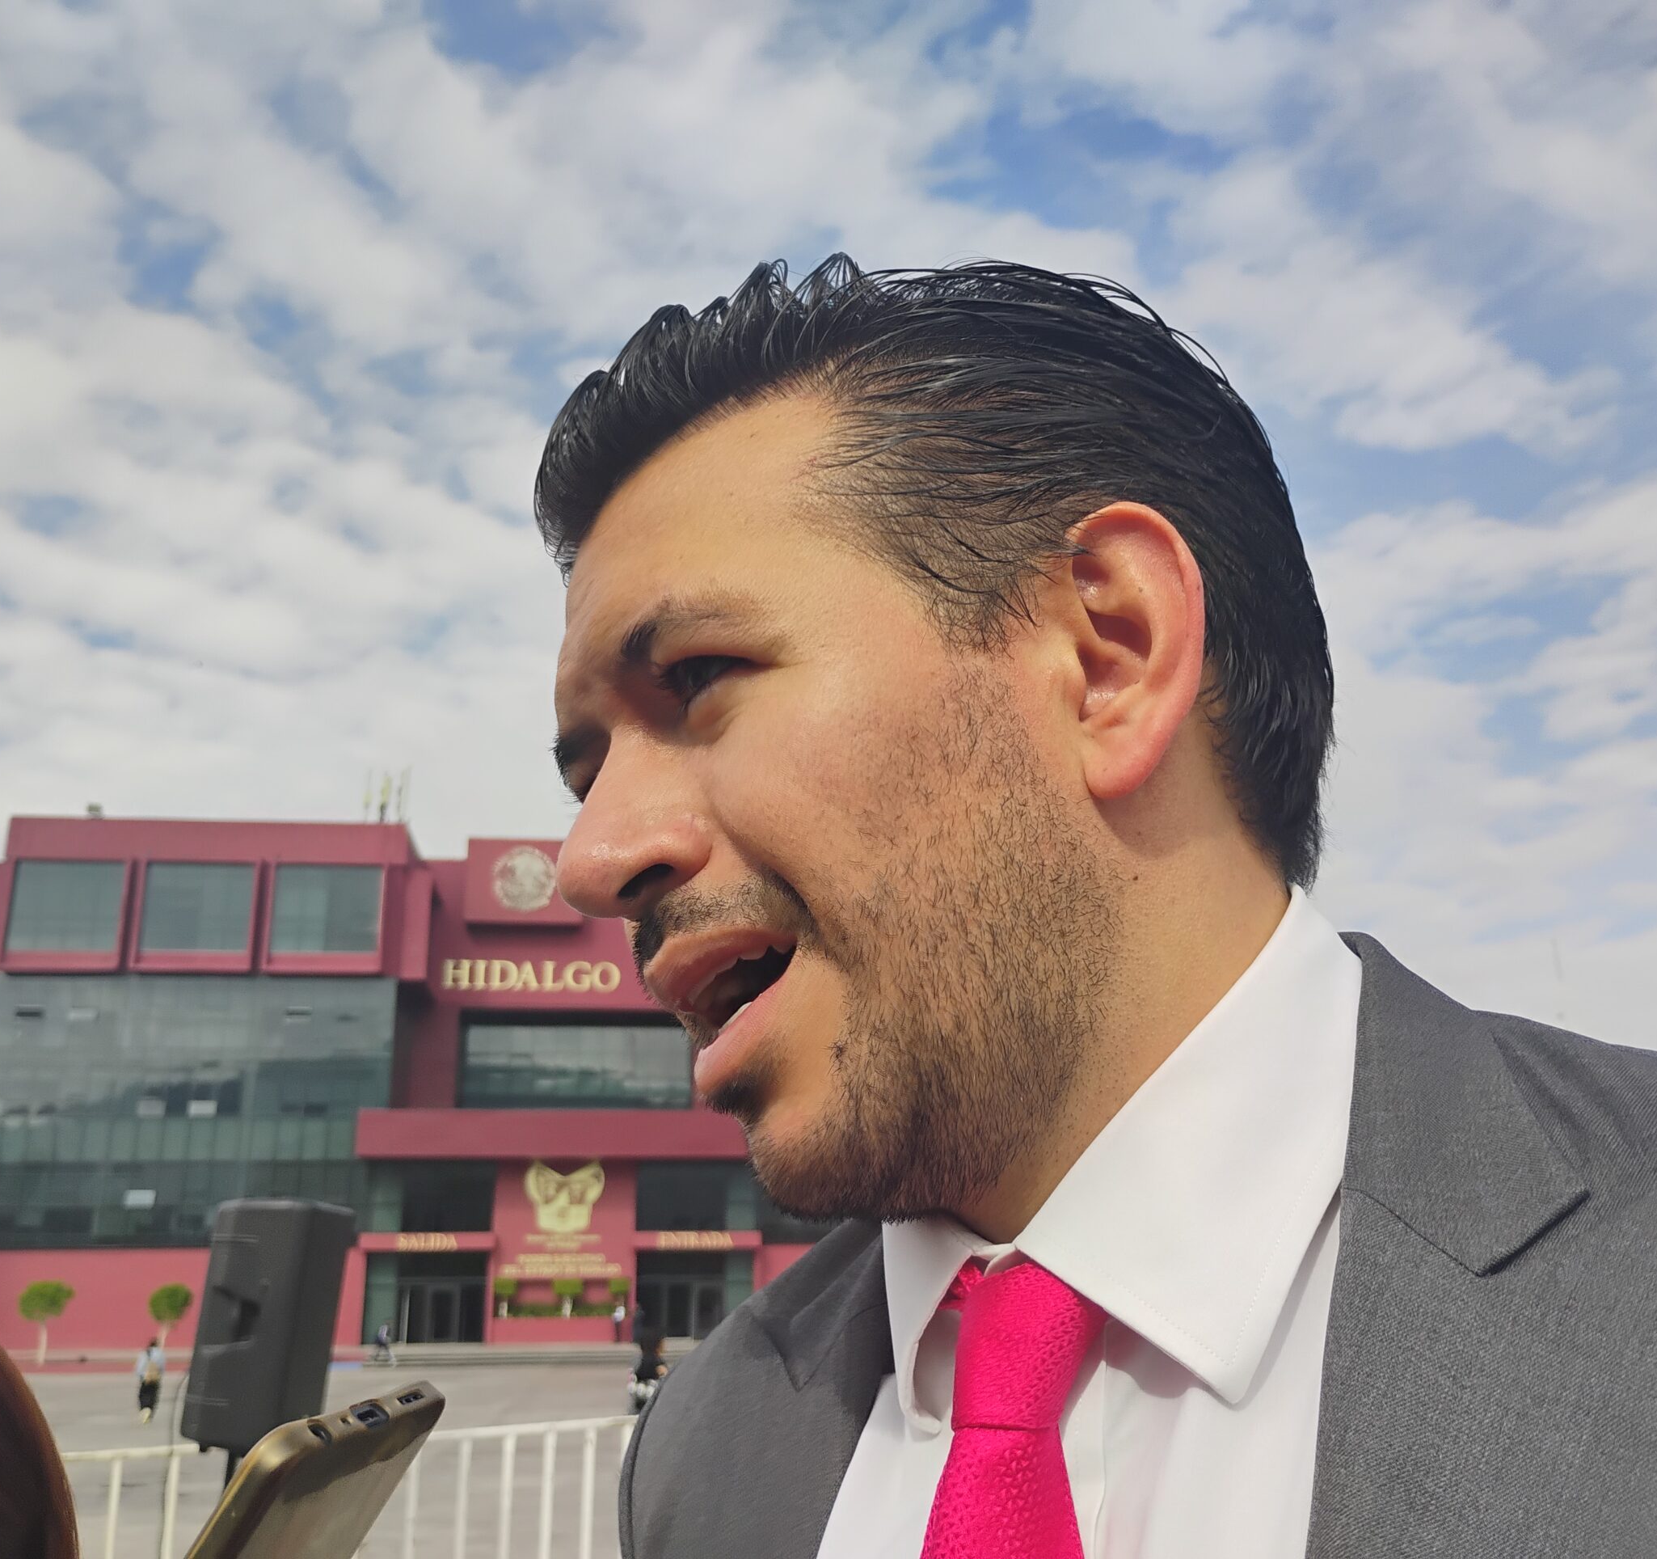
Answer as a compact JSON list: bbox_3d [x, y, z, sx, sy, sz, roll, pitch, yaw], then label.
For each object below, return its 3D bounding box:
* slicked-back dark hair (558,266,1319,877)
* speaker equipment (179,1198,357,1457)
[{"bbox_3d":[0.032,-0.057,0.483,0.220,0.195,0.175,-6,-12,-24],"label":"slicked-back dark hair"},{"bbox_3d":[-1.645,1.575,4.870,0.330,0.660,0.390,2,-17,7],"label":"speaker equipment"}]

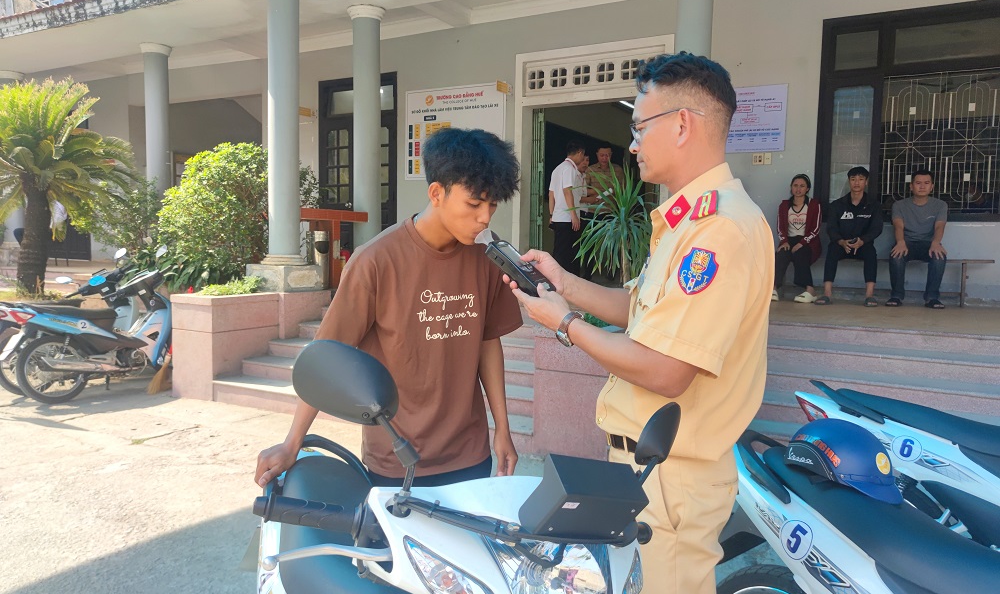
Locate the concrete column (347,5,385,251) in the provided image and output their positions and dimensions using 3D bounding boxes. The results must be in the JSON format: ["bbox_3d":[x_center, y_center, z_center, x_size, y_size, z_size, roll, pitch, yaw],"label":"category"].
[{"bbox_3d":[-1.525,-1.690,7.906,0.460,3.120,0.460,1,5,0],"label":"concrete column"}]

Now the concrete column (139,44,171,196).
[{"bbox_3d":[-4.775,-1.893,9.681,0.460,3.120,0.460,4,5,29],"label":"concrete column"}]

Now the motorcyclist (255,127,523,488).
[{"bbox_3d":[-0.301,0.426,1.840,0.640,1.690,0.470,-1,5,-25],"label":"motorcyclist"}]

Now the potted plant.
[{"bbox_3d":[0.998,-0.506,5.650,0.780,1.200,0.780,4,5,29],"label":"potted plant"}]

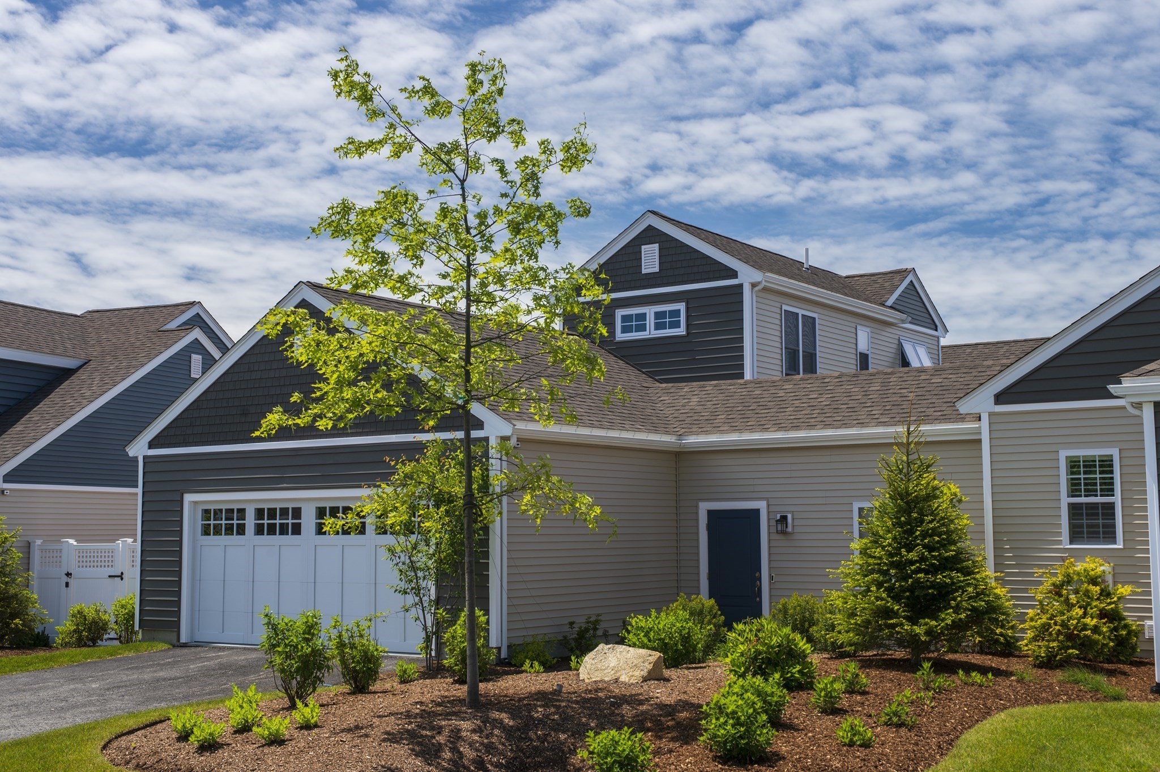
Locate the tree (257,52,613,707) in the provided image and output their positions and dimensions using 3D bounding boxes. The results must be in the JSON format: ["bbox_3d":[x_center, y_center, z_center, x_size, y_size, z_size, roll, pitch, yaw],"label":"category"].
[{"bbox_3d":[-1.319,-0.135,13.162,3.217,5.995,2.992,0,-6,-4],"label":"tree"}]

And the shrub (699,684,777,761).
[{"bbox_3d":[1.108,2.364,10.200,0.533,0.491,0.533,-1,-6,6],"label":"shrub"}]

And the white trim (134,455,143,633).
[{"bbox_3d":[-6.920,2.475,22.882,0.100,2.712,0.100,-4,-7,36],"label":"white trim"}]

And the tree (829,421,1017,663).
[{"bbox_3d":[3.983,1.811,16.851,2.168,2.821,2.168,-2,-6,13],"label":"tree"}]

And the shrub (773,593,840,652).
[{"bbox_3d":[3.008,3.161,19.300,0.869,0.775,0.826,-1,-6,9],"label":"shrub"}]

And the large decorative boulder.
[{"bbox_3d":[0.432,2.890,15.100,0.897,0.373,0.583,0,-6,2],"label":"large decorative boulder"}]

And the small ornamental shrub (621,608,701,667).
[{"bbox_3d":[0.948,2.930,16.945,0.931,0.673,0.931,-1,-6,3],"label":"small ornamental shrub"}]

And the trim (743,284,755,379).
[{"bbox_3d":[2.850,-0.887,24.535,0.110,1.730,0.110,-4,-7,36],"label":"trim"}]

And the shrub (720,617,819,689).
[{"bbox_3d":[1.889,2.643,14.490,0.958,0.686,0.958,-1,-6,7],"label":"shrub"}]

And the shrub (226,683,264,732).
[{"bbox_3d":[-2.834,2.706,12.265,0.322,0.384,0.322,1,-6,-13],"label":"shrub"}]

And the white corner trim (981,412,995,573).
[{"bbox_3d":[5.270,1.803,18.728,0.110,2.900,0.080,-4,-7,35],"label":"white corner trim"}]

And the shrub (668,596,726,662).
[{"bbox_3d":[1.472,3.032,18.245,0.740,0.821,0.740,-1,-6,4],"label":"shrub"}]

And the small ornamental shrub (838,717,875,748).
[{"bbox_3d":[2.055,2.570,10.792,0.283,0.217,0.283,-1,-6,10],"label":"small ornamental shrub"}]

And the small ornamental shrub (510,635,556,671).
[{"bbox_3d":[-0.571,3.245,17.700,0.577,0.407,0.519,0,-6,-2],"label":"small ornamental shrub"}]

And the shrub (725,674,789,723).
[{"bbox_3d":[1.464,2.572,11.944,0.529,0.368,0.529,-1,-6,7],"label":"shrub"}]

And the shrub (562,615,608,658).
[{"bbox_3d":[0.064,3.299,19.100,0.596,0.539,0.537,0,-6,0],"label":"shrub"}]

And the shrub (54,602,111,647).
[{"bbox_3d":[-7.484,3.580,21.800,0.798,0.654,0.758,2,-6,-19],"label":"shrub"}]

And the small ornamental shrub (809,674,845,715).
[{"bbox_3d":[2.112,2.638,12.400,0.285,0.314,0.285,-1,-6,9],"label":"small ornamental shrub"}]

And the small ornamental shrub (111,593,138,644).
[{"bbox_3d":[-7.389,3.823,23.843,0.655,0.826,0.655,1,-6,-17],"label":"small ornamental shrub"}]

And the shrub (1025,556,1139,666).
[{"bbox_3d":[5.789,2.591,16.754,1.360,1.245,1.224,-2,-6,19],"label":"shrub"}]

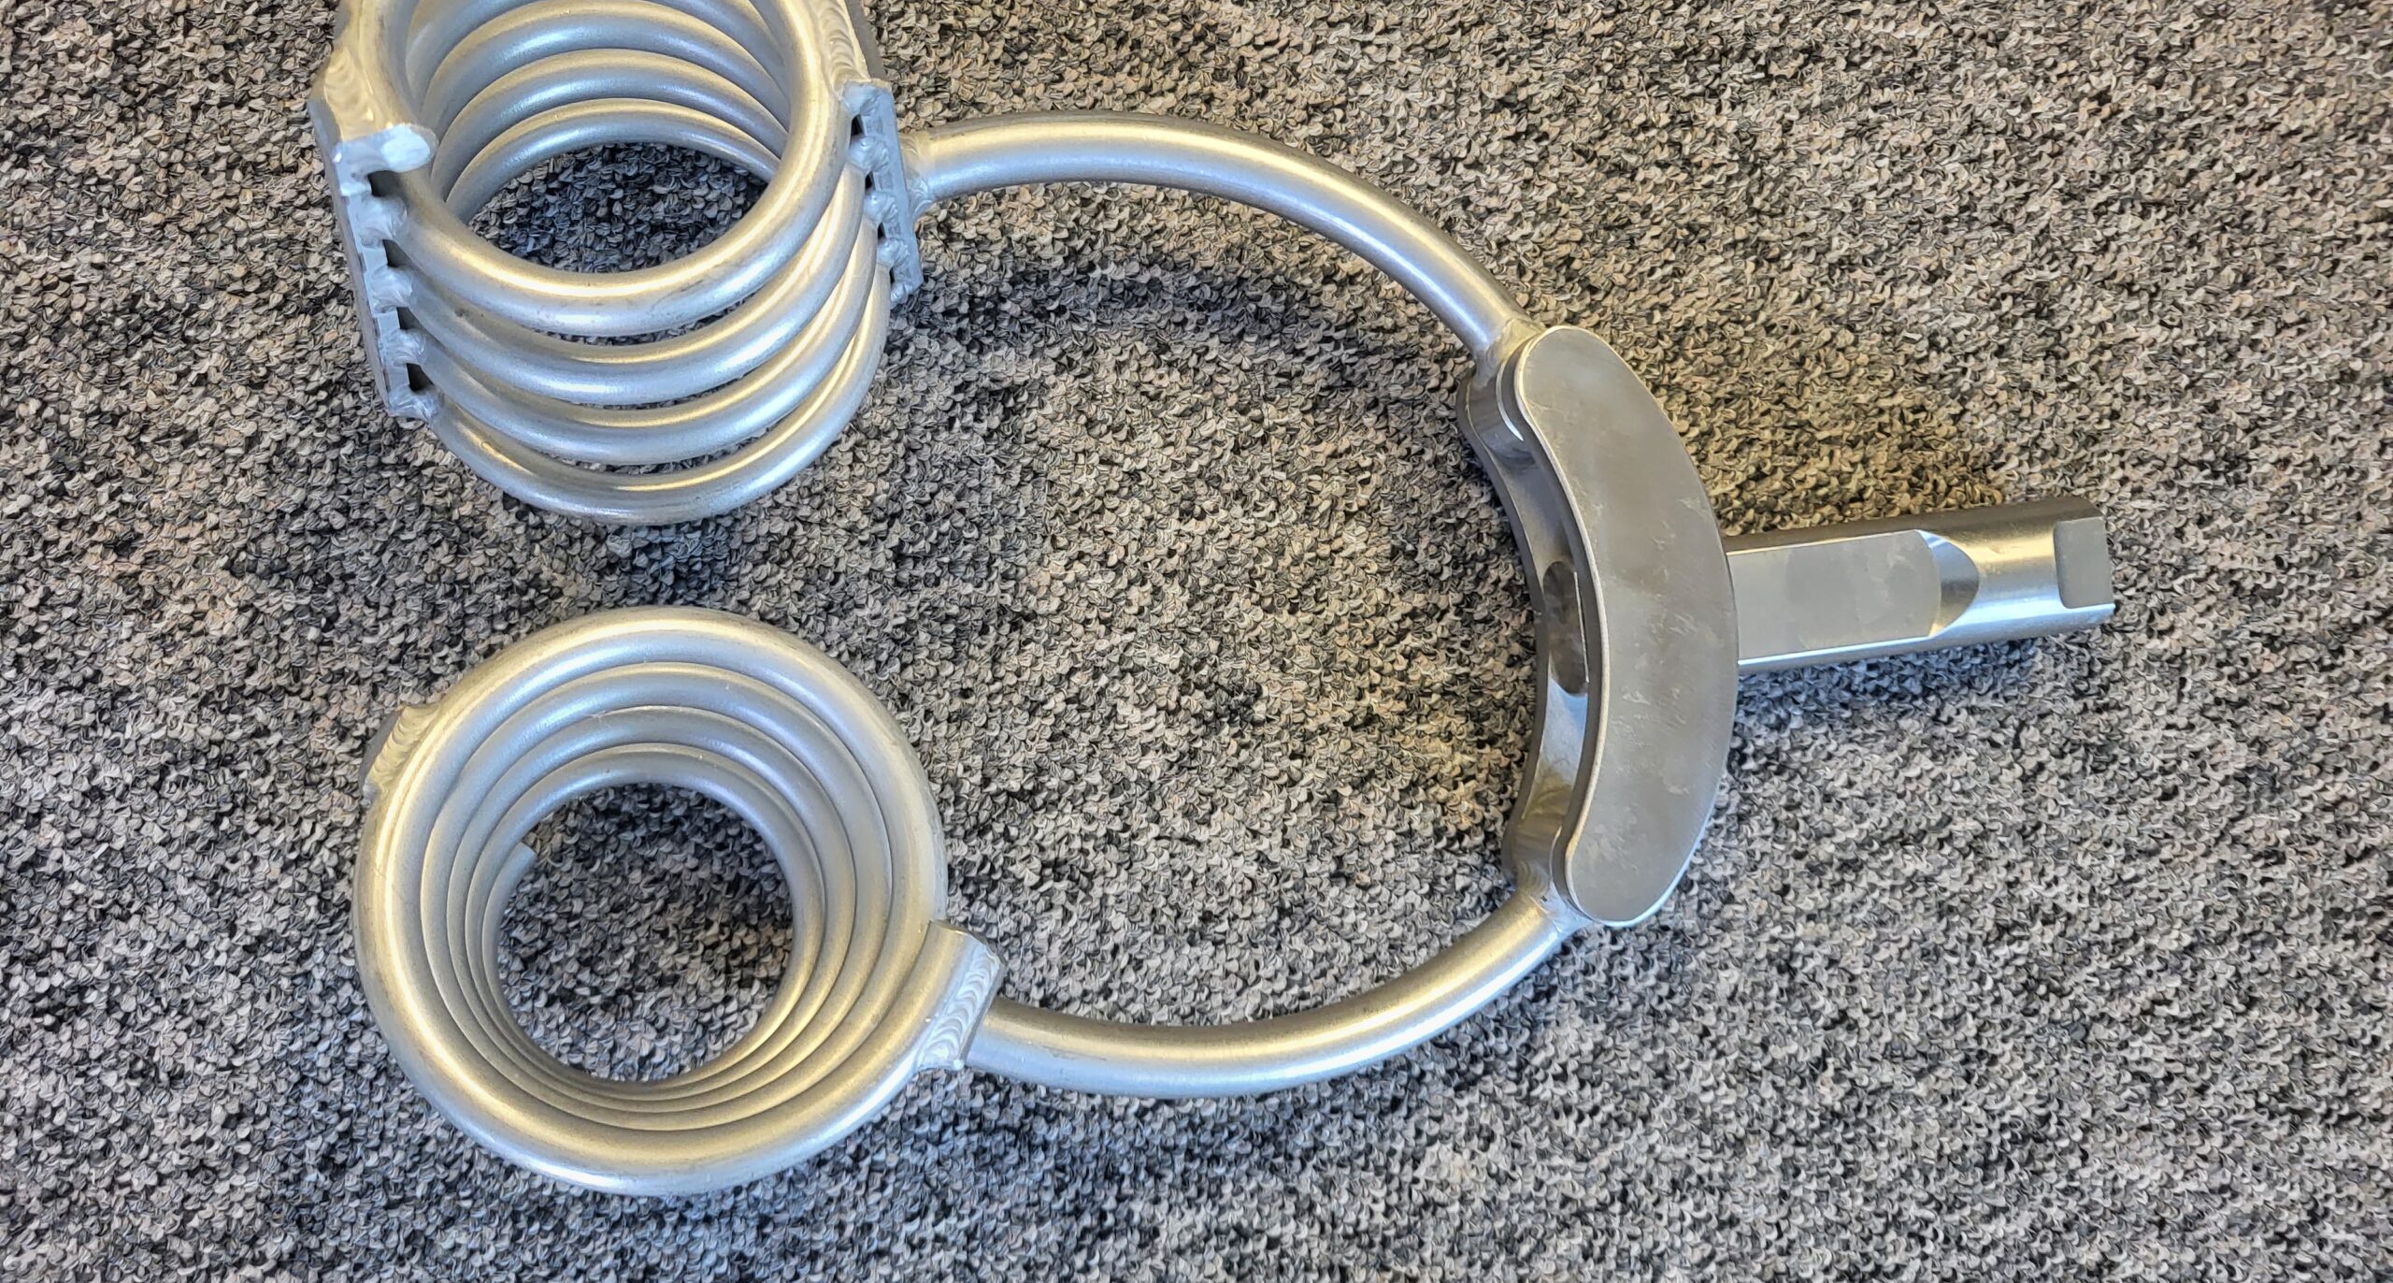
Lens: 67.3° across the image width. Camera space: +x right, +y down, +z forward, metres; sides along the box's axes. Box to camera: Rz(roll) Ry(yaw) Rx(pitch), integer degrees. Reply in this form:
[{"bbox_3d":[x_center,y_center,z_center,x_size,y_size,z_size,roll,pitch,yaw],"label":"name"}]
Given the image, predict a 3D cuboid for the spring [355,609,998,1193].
[{"bbox_3d":[-0.114,0.057,0.383,0.125,0.116,0.114,6,73,-18],"label":"spring"}]

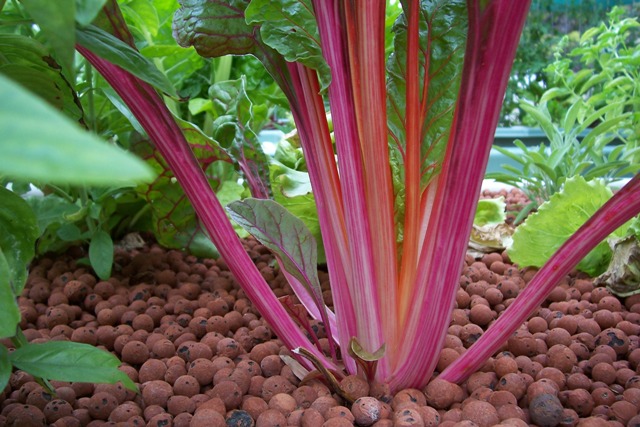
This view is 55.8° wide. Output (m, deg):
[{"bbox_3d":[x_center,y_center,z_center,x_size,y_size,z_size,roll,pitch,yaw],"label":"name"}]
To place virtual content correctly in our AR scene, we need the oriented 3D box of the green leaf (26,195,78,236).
[{"bbox_3d":[-0.259,0.001,0.580,0.056,0.040,0.035,0,10,0],"label":"green leaf"}]

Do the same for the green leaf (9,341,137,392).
[{"bbox_3d":[-0.131,0.081,0.320,0.068,0.018,0.034,0,10,0],"label":"green leaf"}]

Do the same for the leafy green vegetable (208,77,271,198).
[{"bbox_3d":[-0.064,-0.060,0.480,0.050,0.096,0.045,0,10,0],"label":"leafy green vegetable"}]

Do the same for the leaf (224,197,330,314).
[{"bbox_3d":[-0.027,0.028,0.380,0.064,0.074,0.035,0,10,0],"label":"leaf"}]

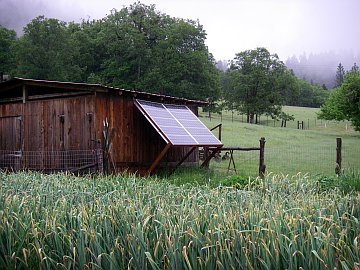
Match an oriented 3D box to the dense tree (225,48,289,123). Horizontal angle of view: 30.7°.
[{"bbox_3d":[10.812,-6.880,92.000,9.200,10.500,9.000,0,0,0],"label":"dense tree"}]

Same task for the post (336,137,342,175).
[{"bbox_3d":[4.614,0.710,19.000,0.140,1.220,0.140,0,0,0],"label":"post"}]

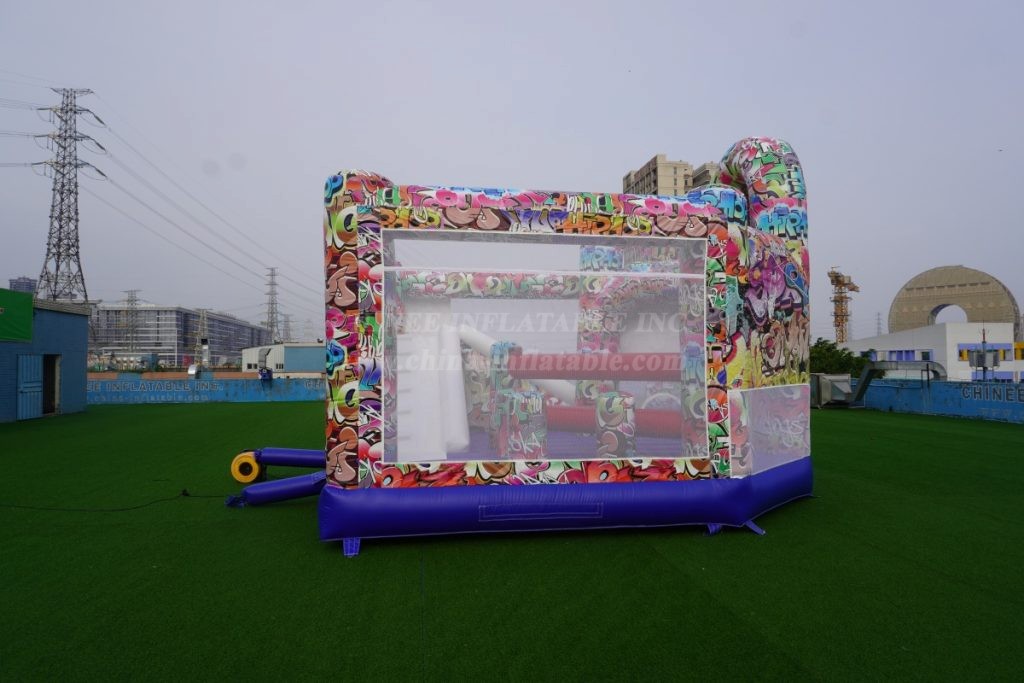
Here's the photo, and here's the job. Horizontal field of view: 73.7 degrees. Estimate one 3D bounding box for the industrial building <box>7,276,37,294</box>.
[{"bbox_3d":[-550.557,-15.356,769.045,25.000,112.000,18.000,1,-2,-20],"label":"industrial building"}]

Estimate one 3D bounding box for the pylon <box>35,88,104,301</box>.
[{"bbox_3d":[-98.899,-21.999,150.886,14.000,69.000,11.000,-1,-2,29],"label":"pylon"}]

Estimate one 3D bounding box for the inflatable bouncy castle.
[{"bbox_3d":[0.684,-0.327,8.737,5.441,4.250,5.000,0,-2,-8],"label":"inflatable bouncy castle"}]

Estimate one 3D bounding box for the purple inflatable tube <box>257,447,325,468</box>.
[{"bbox_3d":[-2.992,1.644,9.550,1.070,0.280,0.270,1,-2,-16],"label":"purple inflatable tube"}]

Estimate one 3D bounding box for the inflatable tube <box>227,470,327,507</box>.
[{"bbox_3d":[-2.772,1.793,8.287,1.260,0.310,0.260,1,-2,-23],"label":"inflatable tube"}]

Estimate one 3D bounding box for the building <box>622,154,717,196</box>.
[{"bbox_3d":[47.633,-15.623,200.473,21.000,70.000,26.000,0,-2,-11],"label":"building"}]

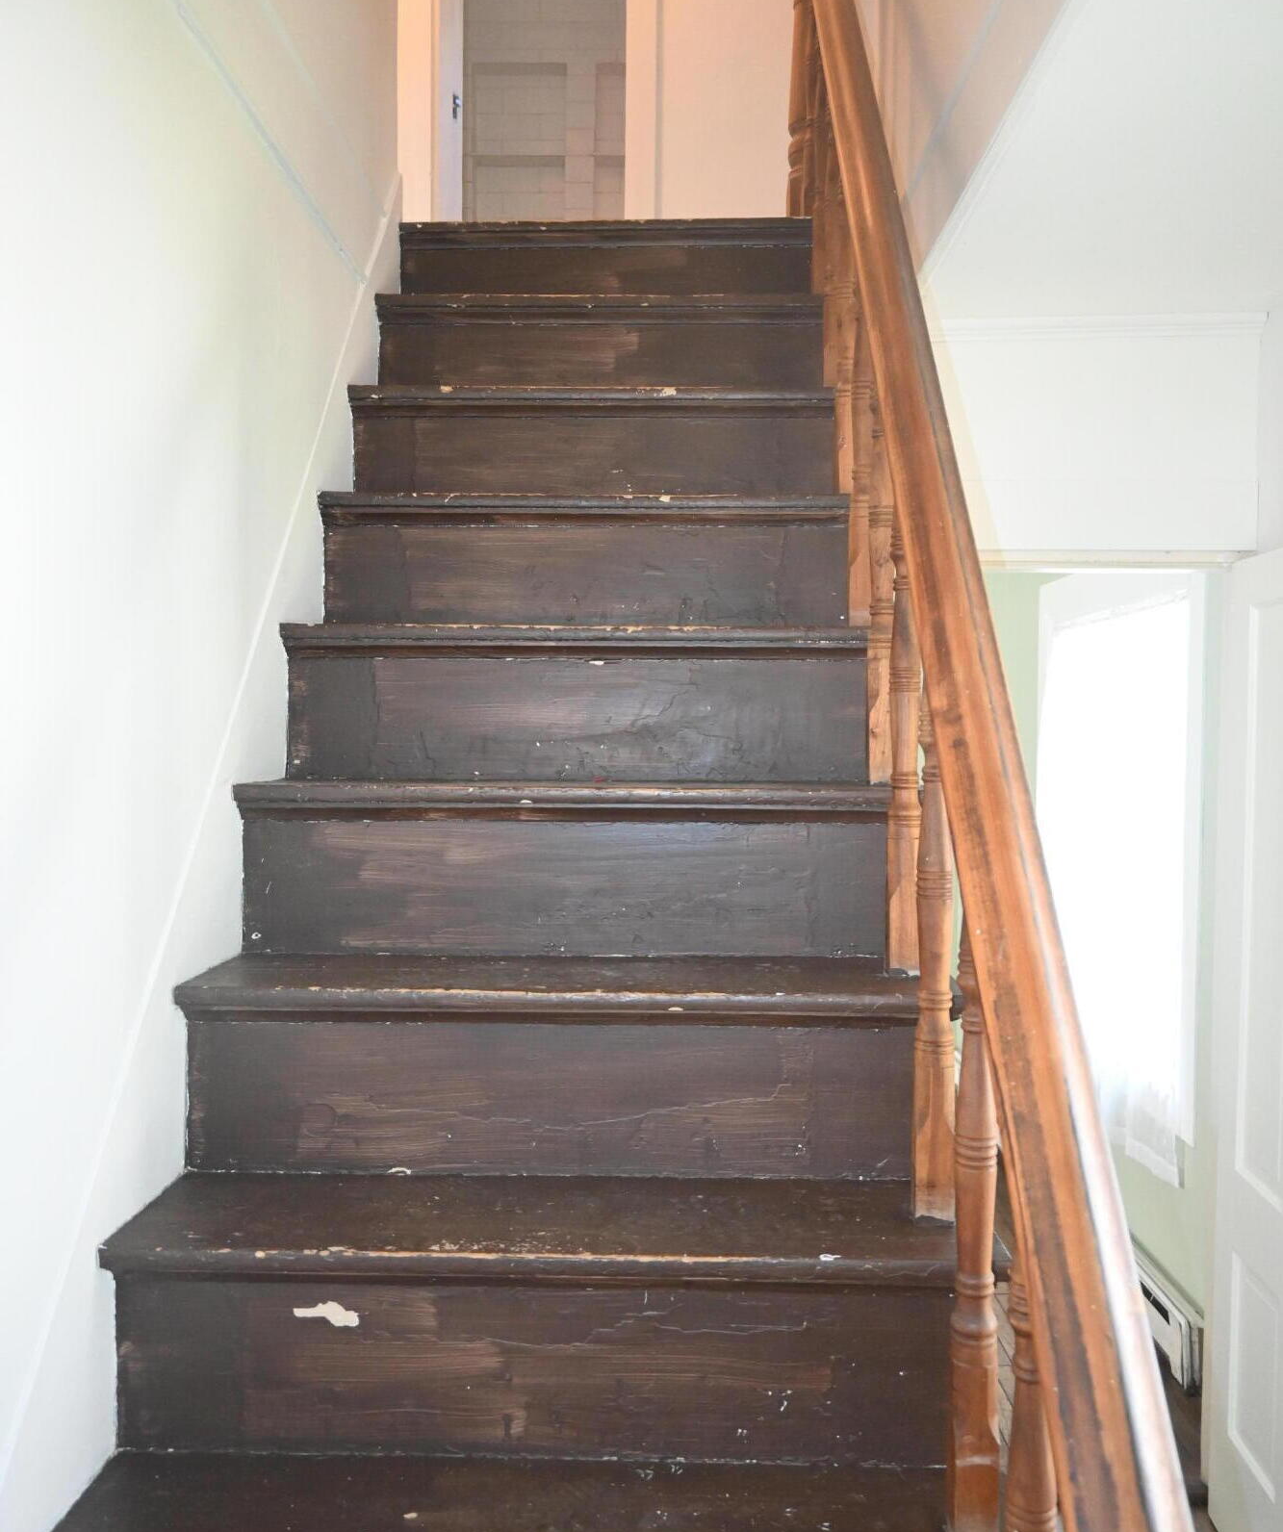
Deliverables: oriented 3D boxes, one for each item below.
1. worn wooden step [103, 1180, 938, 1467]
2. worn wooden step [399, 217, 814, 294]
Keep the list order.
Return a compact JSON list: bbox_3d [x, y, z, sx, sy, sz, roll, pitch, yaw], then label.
[{"bbox_3d":[-0.095,0.588,1.373,0.875,0.221,0.229,0,1,1],"label":"worn wooden step"},{"bbox_3d":[-0.052,-0.994,2.702,0.875,0.221,0.229,0,1,1],"label":"worn wooden step"}]

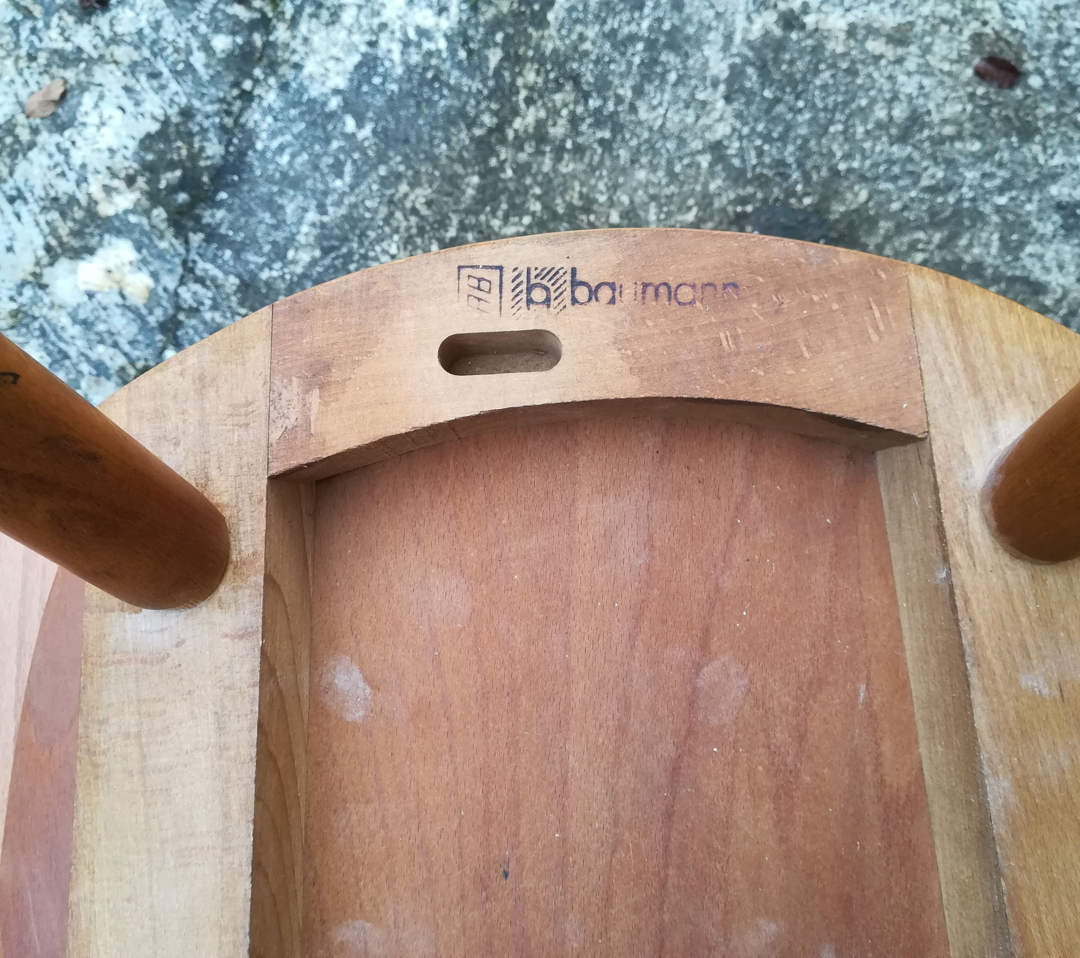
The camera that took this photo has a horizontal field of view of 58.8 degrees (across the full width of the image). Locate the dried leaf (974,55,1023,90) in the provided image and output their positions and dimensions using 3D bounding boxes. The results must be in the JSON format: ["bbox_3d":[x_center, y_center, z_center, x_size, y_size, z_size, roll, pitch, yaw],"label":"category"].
[{"bbox_3d":[0.444,-0.395,0.931,0.041,0.010,0.032,32,75,12],"label":"dried leaf"}]

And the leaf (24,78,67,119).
[{"bbox_3d":[-0.497,-0.383,0.966,0.032,0.010,0.053,17,72,8],"label":"leaf"}]

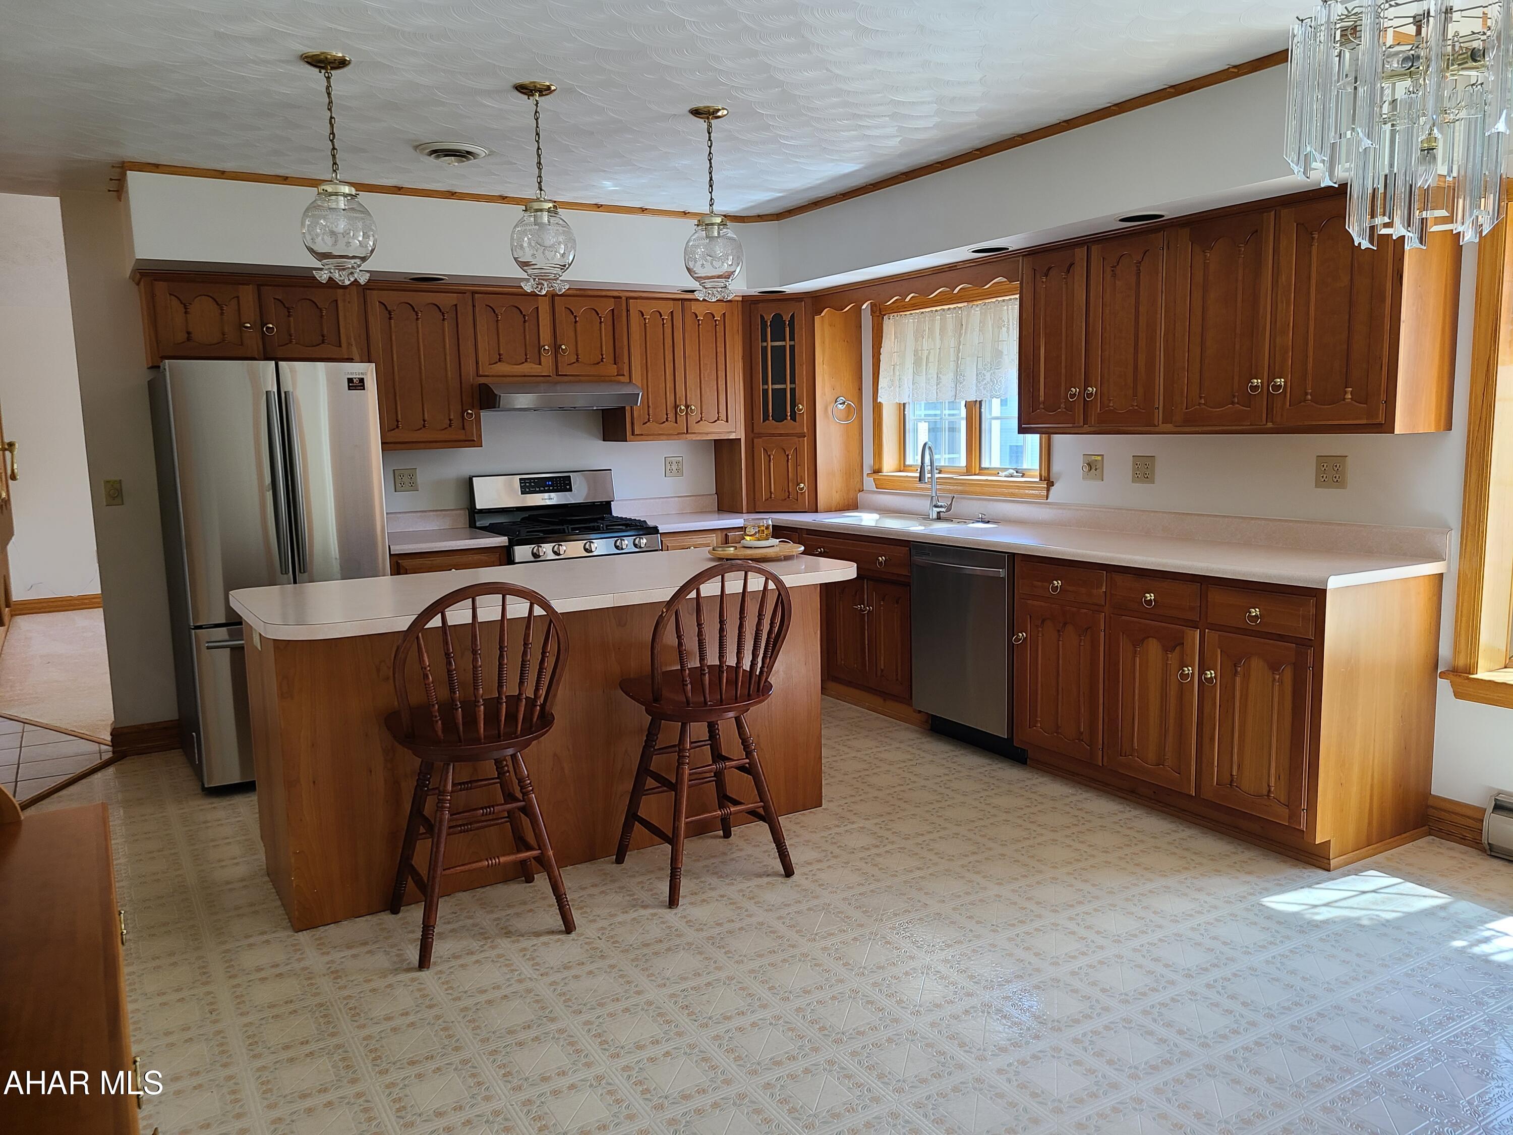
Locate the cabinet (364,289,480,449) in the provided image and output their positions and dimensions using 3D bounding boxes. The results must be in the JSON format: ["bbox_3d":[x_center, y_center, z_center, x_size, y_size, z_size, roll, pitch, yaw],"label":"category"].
[{"bbox_3d":[-1.596,-0.928,5.338,0.485,0.737,0.335,-6,8,-30],"label":"cabinet"}]

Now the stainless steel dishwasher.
[{"bbox_3d":[1.110,0.293,4.960,0.622,0.800,0.623,-6,8,-30],"label":"stainless steel dishwasher"}]

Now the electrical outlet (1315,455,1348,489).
[{"bbox_3d":[1.983,-0.329,3.920,0.012,0.116,0.118,-6,8,-30],"label":"electrical outlet"}]

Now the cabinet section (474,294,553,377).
[{"bbox_3d":[-1.247,-1.123,5.578,0.366,0.384,0.344,-6,9,-30],"label":"cabinet section"}]

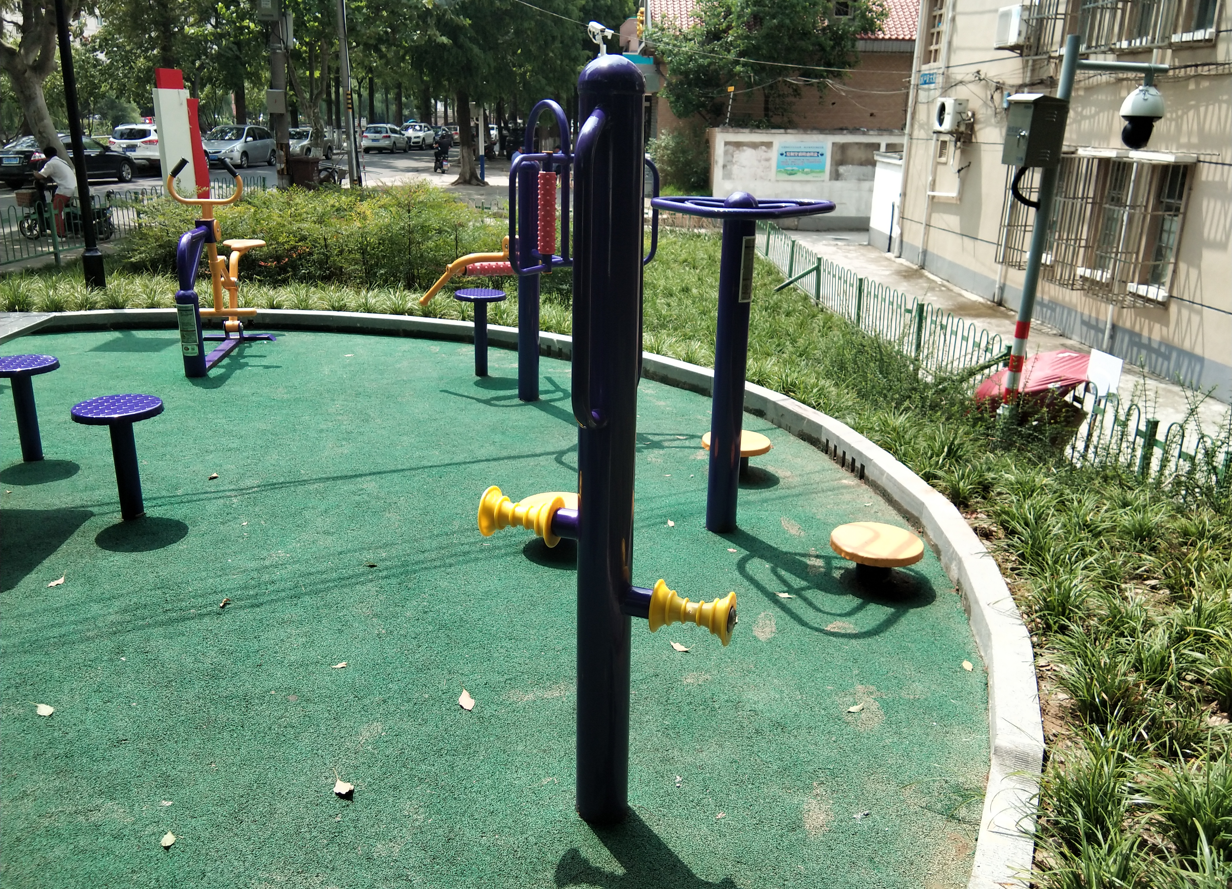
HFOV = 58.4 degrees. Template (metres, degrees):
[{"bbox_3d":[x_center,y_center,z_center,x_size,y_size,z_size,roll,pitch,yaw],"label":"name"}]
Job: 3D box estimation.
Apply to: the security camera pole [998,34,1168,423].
[{"bbox_3d":[2.898,-1.345,7.125,0.950,2.420,0.340,0,17,-12],"label":"security camera pole"}]

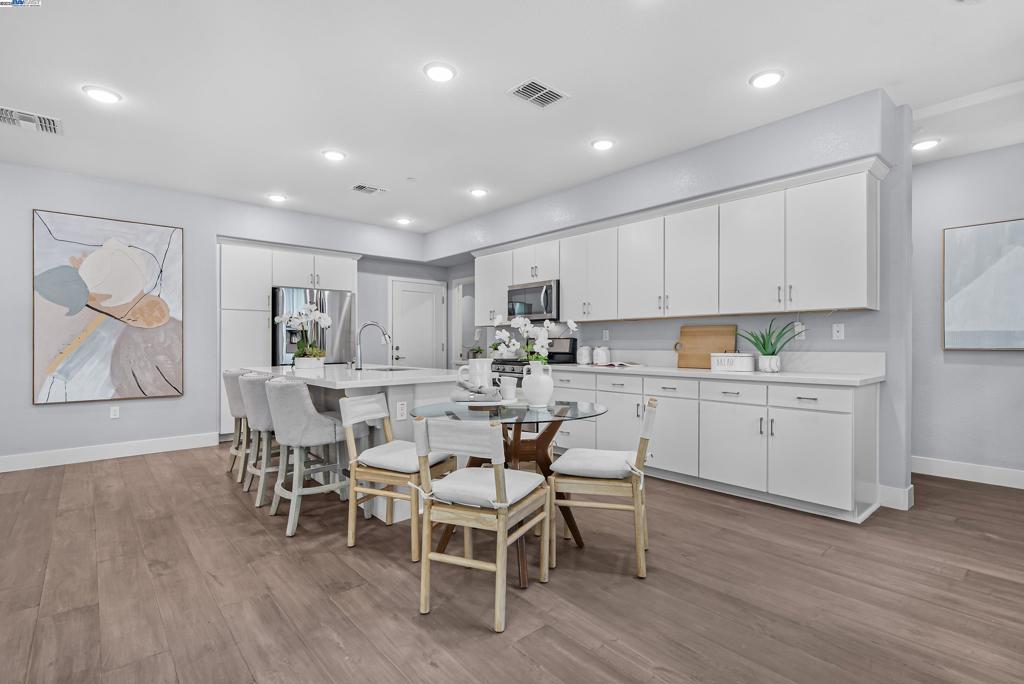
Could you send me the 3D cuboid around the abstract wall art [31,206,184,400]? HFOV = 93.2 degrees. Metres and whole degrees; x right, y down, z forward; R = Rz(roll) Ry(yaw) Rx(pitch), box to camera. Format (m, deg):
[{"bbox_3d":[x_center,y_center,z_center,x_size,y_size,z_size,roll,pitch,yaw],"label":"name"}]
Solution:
[{"bbox_3d":[-3.943,-0.318,4.796,1.142,1.782,0.040,0,0,-41],"label":"abstract wall art"}]

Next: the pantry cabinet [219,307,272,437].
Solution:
[{"bbox_3d":[-3.293,0.335,5.871,0.510,1.410,0.600,0,0,-42],"label":"pantry cabinet"}]

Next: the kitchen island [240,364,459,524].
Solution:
[{"bbox_3d":[-1.245,0.689,3.954,1.237,0.914,2.086,0,0,-42],"label":"kitchen island"}]

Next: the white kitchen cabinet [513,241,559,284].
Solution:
[{"bbox_3d":[0.391,-0.883,5.588,0.340,0.410,0.760,0,0,-42],"label":"white kitchen cabinet"}]

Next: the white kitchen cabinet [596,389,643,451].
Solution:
[{"bbox_3d":[1.148,0.747,4.466,0.550,0.600,0.510,0,0,-42],"label":"white kitchen cabinet"}]

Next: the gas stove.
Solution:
[{"bbox_3d":[0.243,0.562,5.466,0.690,1.190,0.765,0,0,-42],"label":"gas stove"}]

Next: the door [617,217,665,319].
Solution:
[{"bbox_3d":[1.196,-0.668,4.499,0.025,0.891,0.502,0,0,-41],"label":"door"}]

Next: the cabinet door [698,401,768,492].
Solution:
[{"bbox_3d":[1.615,0.748,3.549,0.025,0.595,0.497,0,0,-42],"label":"cabinet door"}]

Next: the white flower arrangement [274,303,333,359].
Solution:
[{"bbox_3d":[-1.853,-0.093,4.300,0.500,0.510,0.300,0,0,0],"label":"white flower arrangement"}]

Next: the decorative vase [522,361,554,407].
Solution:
[{"bbox_3d":[0.161,0.259,3.001,0.195,0.276,0.190,0,0,3],"label":"decorative vase"}]

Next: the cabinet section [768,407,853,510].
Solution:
[{"bbox_3d":[1.945,0.747,3.180,0.025,0.595,0.483,0,0,-42],"label":"cabinet section"}]

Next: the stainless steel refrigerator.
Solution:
[{"bbox_3d":[-2.648,0.266,6.282,0.920,1.800,0.780,0,0,-42],"label":"stainless steel refrigerator"}]

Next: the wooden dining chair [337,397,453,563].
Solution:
[{"bbox_3d":[-0.651,0.734,2.800,0.515,0.825,0.440,0,0,22],"label":"wooden dining chair"}]

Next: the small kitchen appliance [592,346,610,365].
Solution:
[{"bbox_3d":[0.913,0.142,4.920,0.173,0.193,0.173,0,0,0],"label":"small kitchen appliance"}]

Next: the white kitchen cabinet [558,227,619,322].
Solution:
[{"bbox_3d":[0.891,-0.670,5.074,0.328,0.903,0.761,0,0,-41],"label":"white kitchen cabinet"}]

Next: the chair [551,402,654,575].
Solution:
[{"bbox_3d":[0.504,0.706,2.566,0.530,0.870,0.450,0,0,17],"label":"chair"}]

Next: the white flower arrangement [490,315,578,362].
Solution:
[{"bbox_3d":[0.141,-0.022,3.024,0.520,0.310,0.400,0,0,3],"label":"white flower arrangement"}]

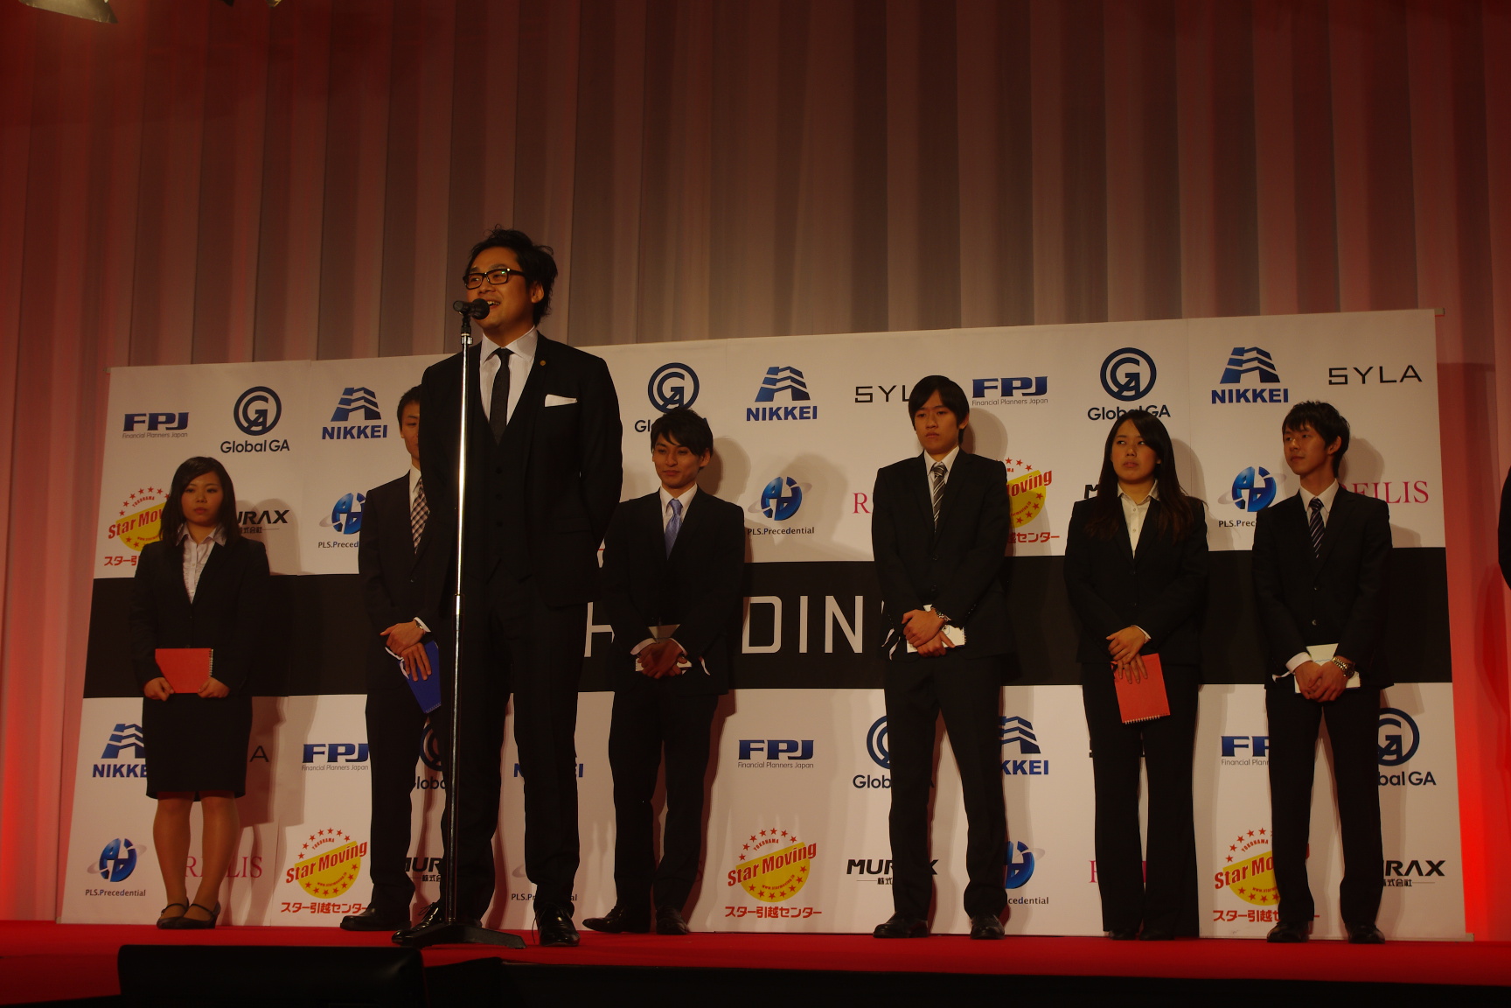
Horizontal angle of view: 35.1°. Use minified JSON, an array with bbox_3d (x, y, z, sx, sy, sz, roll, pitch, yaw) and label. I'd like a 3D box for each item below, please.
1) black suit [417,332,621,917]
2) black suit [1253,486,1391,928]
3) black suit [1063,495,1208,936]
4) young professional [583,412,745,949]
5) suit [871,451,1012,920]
[{"bbox_3d":[-0.588,0.305,5.942,0.510,1.455,0.320,-3,-10,20],"label":"black suit"},{"bbox_3d":[1.709,0.600,7.222,0.414,1.341,0.330,-3,-10,19],"label":"black suit"},{"bbox_3d":[1.170,0.638,7.339,0.435,1.355,0.320,-1,-9,12],"label":"black suit"},{"bbox_3d":[-0.290,0.535,7.891,0.480,1.726,0.340,-2,-10,15],"label":"young professional"},{"bbox_3d":[0.573,0.553,7.489,0.436,1.475,0.330,-2,-10,14],"label":"suit"}]

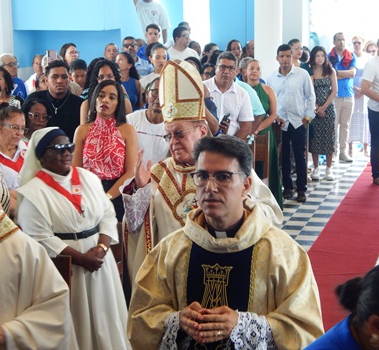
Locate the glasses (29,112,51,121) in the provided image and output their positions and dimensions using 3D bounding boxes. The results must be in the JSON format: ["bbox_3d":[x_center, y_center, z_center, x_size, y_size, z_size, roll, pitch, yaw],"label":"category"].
[{"bbox_3d":[-1.046,-0.411,7.100,0.140,0.045,0.140,9,4,-30],"label":"glasses"}]

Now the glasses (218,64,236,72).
[{"bbox_3d":[0.319,-0.895,8.500,0.142,0.045,0.142,2,10,1],"label":"glasses"}]

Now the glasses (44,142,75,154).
[{"bbox_3d":[-0.647,-0.133,4.850,0.145,0.050,0.145,7,13,39],"label":"glasses"}]

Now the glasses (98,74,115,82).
[{"bbox_3d":[-0.697,-0.811,8.500,0.140,0.045,0.140,-1,10,0],"label":"glasses"}]

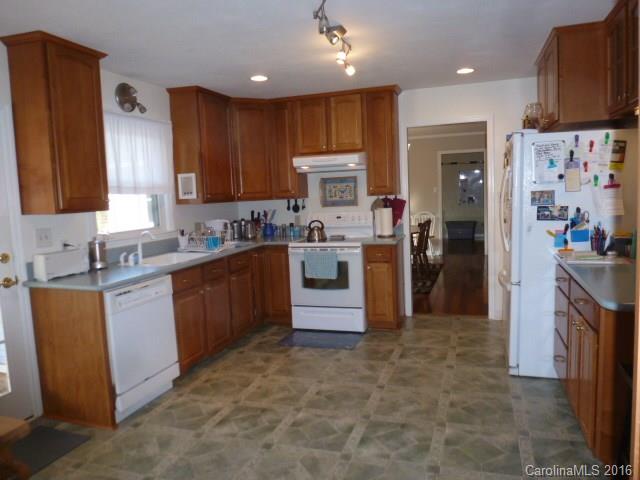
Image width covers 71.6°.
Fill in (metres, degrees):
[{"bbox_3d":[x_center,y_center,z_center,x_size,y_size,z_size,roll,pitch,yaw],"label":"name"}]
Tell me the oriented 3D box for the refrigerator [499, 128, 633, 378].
[{"bbox_3d":[1.854,0.096,3.482,0.850,1.775,0.855,0,7,19],"label":"refrigerator"}]

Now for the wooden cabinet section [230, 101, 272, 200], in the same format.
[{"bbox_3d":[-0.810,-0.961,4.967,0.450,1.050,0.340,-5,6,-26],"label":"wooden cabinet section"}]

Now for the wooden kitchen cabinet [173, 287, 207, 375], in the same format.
[{"bbox_3d":[-1.273,0.699,3.572,0.590,0.597,0.385,-1,6,19],"label":"wooden kitchen cabinet"}]

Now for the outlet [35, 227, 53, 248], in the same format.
[{"bbox_3d":[-1.833,-0.012,2.954,0.012,0.126,0.114,-1,6,19],"label":"outlet"}]

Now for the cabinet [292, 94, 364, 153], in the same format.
[{"bbox_3d":[0.159,-1.206,4.699,0.757,0.595,0.330,0,7,19],"label":"cabinet"}]

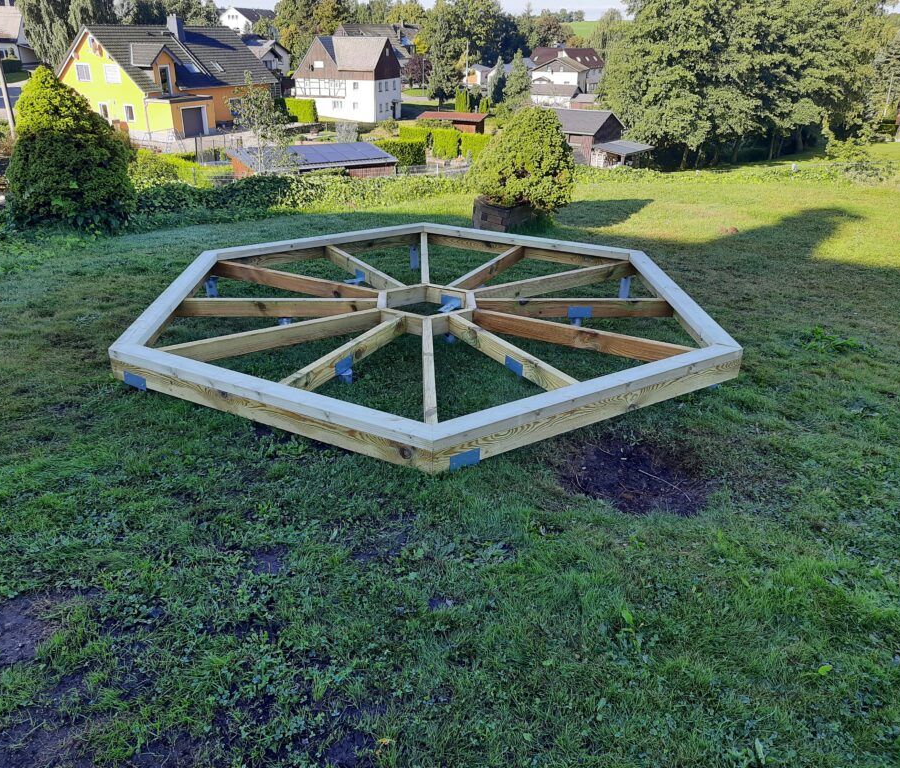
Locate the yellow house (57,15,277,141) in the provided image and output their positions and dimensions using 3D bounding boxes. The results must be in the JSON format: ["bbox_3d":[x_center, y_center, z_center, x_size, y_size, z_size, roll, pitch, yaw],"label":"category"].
[{"bbox_3d":[-23.451,-27.778,65.921,11.550,9.050,17.500,11,27,20],"label":"yellow house"}]

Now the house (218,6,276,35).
[{"bbox_3d":[-49.875,-90.013,187.026,10.500,8.800,15.500,10,27,18],"label":"house"}]

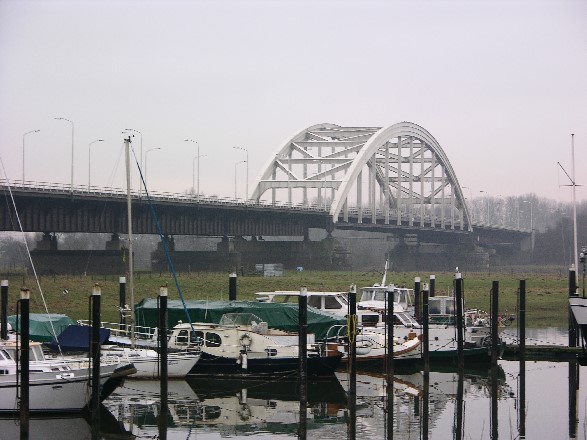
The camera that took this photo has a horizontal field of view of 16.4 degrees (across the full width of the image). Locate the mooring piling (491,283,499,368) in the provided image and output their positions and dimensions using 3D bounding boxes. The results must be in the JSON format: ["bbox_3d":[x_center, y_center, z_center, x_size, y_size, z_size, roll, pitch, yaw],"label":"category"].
[{"bbox_3d":[9.630,4.940,97.500,0.280,4.000,0.280,0,-1,23],"label":"mooring piling"}]

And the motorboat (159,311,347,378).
[{"bbox_3d":[-2.170,4.926,81.200,7.600,2.550,2.700,-1,-1,24],"label":"motorboat"}]

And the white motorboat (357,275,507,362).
[{"bbox_3d":[6.750,4.970,102.300,8.300,4.300,3.000,0,-1,23],"label":"white motorboat"}]

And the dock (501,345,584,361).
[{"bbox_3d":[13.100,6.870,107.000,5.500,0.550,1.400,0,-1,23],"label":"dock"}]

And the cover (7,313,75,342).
[{"bbox_3d":[-10.652,4.586,86.000,2.700,1.250,2.100,-1,-1,24],"label":"cover"}]

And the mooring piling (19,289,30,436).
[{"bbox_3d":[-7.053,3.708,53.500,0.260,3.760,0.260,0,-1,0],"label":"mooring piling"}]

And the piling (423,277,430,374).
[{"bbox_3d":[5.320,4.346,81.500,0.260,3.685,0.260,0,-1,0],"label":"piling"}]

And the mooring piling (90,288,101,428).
[{"bbox_3d":[-6.020,4.150,62.000,0.270,4.250,0.270,0,-1,23],"label":"mooring piling"}]

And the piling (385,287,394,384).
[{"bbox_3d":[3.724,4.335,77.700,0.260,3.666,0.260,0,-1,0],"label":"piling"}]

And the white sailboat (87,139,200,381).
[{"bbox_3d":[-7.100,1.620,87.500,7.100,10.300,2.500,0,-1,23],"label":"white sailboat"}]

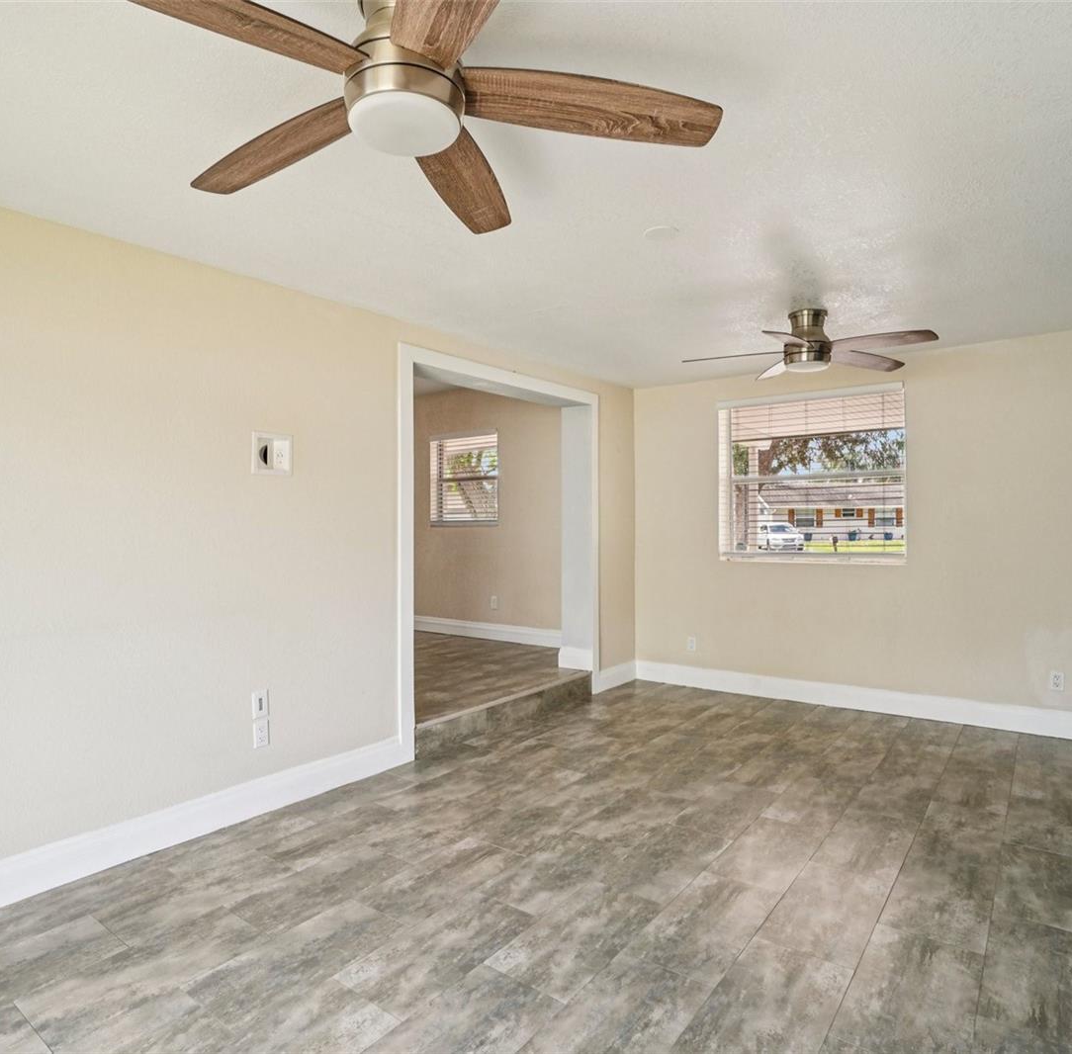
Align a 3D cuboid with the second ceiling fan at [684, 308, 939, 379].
[{"bbox_3d":[1.475,-0.997,3.580,1.300,0.310,1.300,0,0,33],"label":"second ceiling fan"}]

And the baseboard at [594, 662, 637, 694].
[{"bbox_3d":[0.637,1.200,5.311,0.020,0.160,0.630,0,0,40],"label":"baseboard"}]

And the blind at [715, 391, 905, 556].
[{"bbox_3d":[1.985,-0.365,4.838,1.283,1.200,0.060,0,0,33],"label":"blind"}]

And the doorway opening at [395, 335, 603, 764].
[{"bbox_3d":[-0.201,0.143,4.362,0.220,2.284,1.975,0,0,38],"label":"doorway opening"}]

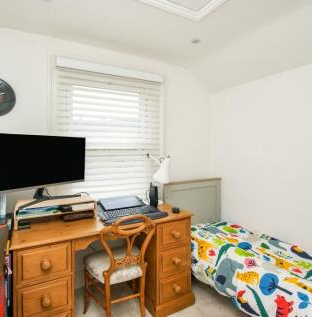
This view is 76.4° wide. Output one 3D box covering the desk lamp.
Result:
[{"bbox_3d":[0.024,0.214,1.930,0.190,0.500,0.190,-1,1,-24],"label":"desk lamp"}]

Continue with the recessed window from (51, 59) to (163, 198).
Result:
[{"bbox_3d":[-0.414,-0.223,1.908,1.040,1.240,0.120,-1,1,-24],"label":"recessed window"}]

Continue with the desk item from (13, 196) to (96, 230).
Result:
[{"bbox_3d":[-0.733,0.396,1.512,0.510,0.145,0.240,-1,1,-24],"label":"desk item"}]

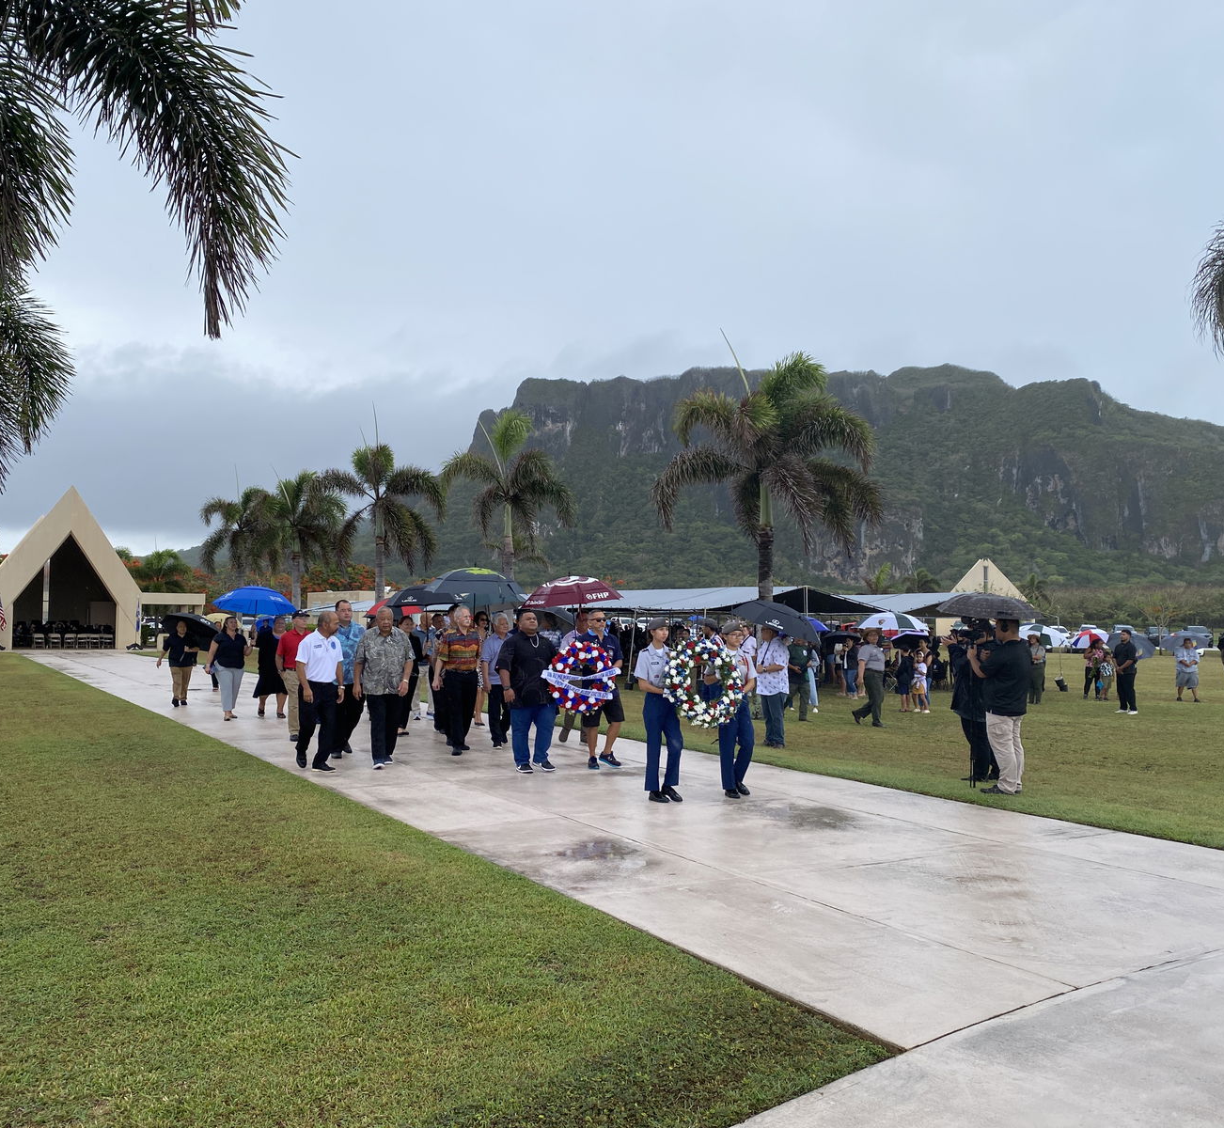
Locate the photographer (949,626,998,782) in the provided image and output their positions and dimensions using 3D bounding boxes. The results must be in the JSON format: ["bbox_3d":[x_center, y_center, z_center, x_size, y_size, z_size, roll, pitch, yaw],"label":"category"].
[{"bbox_3d":[3.902,1.478,12.200,0.680,1.750,0.580,0,-3,3],"label":"photographer"}]

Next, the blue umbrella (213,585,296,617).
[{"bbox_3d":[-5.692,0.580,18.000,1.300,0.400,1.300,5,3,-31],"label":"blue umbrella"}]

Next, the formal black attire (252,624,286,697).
[{"bbox_3d":[-5.488,1.591,18.100,0.580,1.200,0.420,2,-3,-28],"label":"formal black attire"}]

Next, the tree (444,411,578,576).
[{"bbox_3d":[-2.522,-0.356,27.400,3.300,6.800,3.300,0,-3,-5],"label":"tree"}]

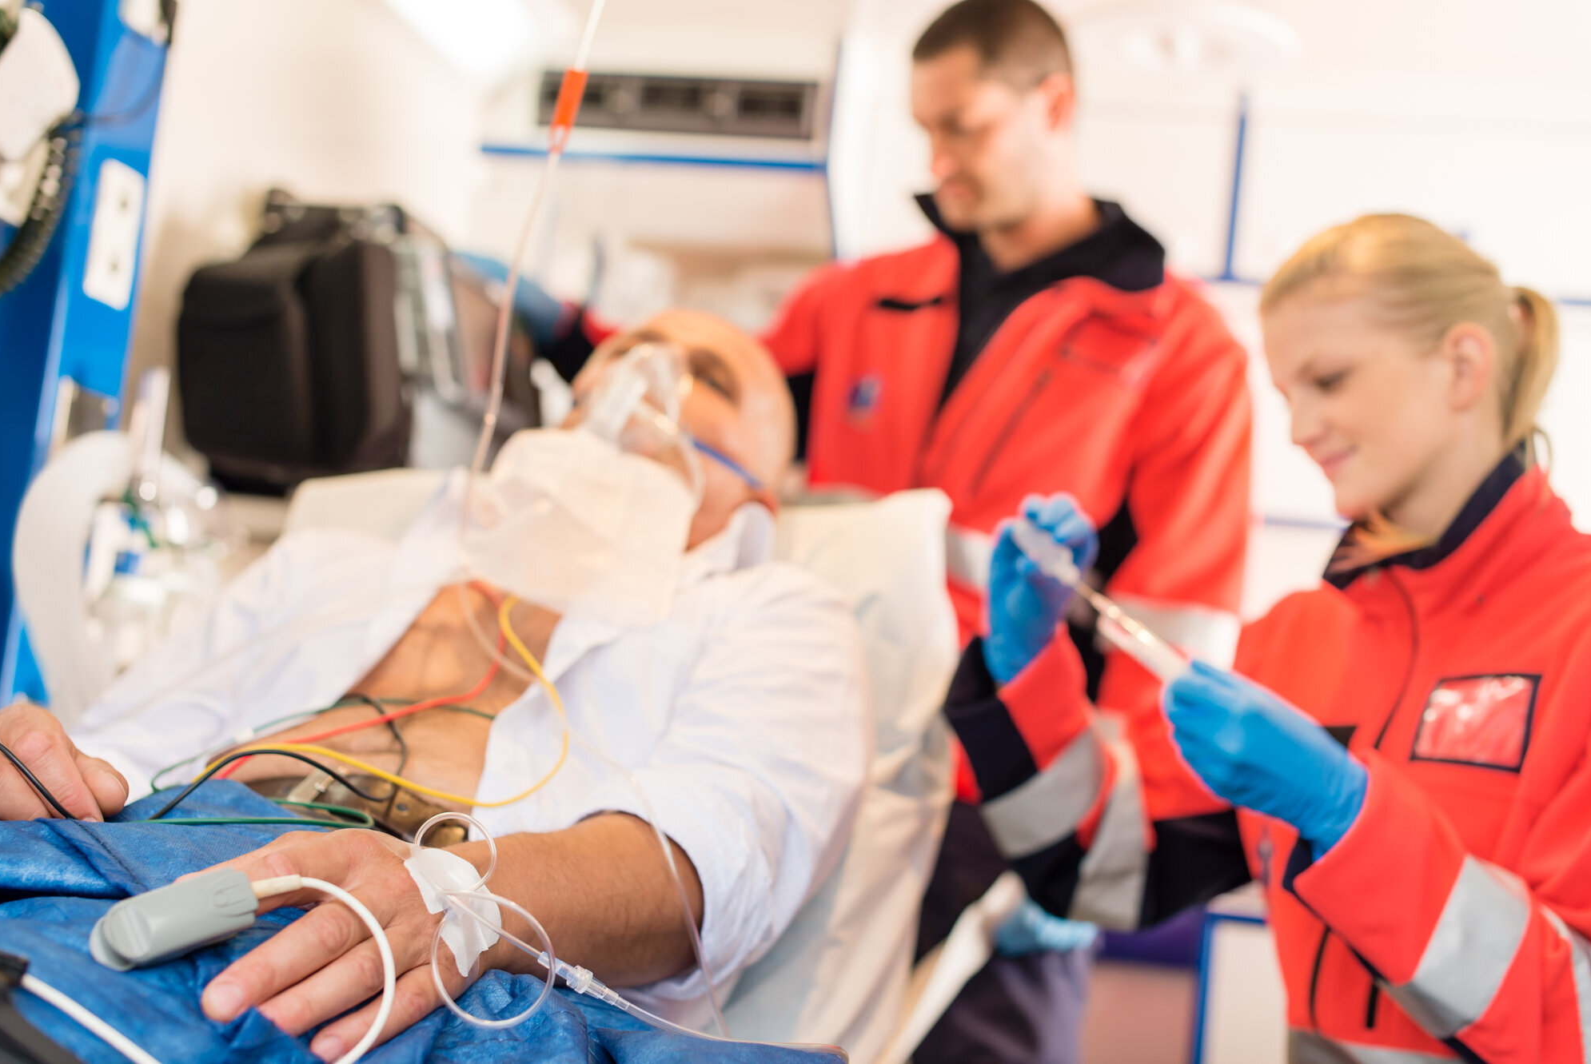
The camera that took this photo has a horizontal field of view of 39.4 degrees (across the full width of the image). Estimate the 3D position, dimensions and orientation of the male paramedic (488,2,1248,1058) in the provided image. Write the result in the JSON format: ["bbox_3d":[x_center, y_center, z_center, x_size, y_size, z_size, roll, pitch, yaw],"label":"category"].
[{"bbox_3d":[0.080,0.270,2.370,0.760,1.680,0.470,2,-2,34],"label":"male paramedic"}]

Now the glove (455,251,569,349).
[{"bbox_3d":[-0.312,-0.255,2.450,0.155,0.070,0.100,30,-8,-12],"label":"glove"}]

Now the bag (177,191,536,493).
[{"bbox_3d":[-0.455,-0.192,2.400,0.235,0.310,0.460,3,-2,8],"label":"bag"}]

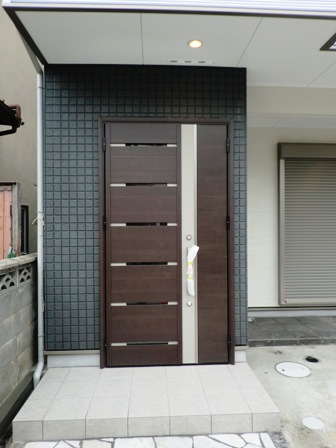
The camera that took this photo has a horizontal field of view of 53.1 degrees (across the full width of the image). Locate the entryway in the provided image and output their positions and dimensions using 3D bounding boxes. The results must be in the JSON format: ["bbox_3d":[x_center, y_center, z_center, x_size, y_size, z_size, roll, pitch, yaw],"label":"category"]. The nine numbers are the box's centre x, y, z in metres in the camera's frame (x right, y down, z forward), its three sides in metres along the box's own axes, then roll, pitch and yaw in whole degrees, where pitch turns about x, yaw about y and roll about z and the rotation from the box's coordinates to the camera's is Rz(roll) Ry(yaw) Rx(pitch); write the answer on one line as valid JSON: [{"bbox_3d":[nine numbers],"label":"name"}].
[{"bbox_3d":[0.000,0.189,3.165,1.230,2.320,0.100,0,2,-3],"label":"entryway"}]

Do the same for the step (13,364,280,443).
[{"bbox_3d":[-0.154,1.442,2.810,1.910,0.150,0.810,0,2,-3],"label":"step"}]

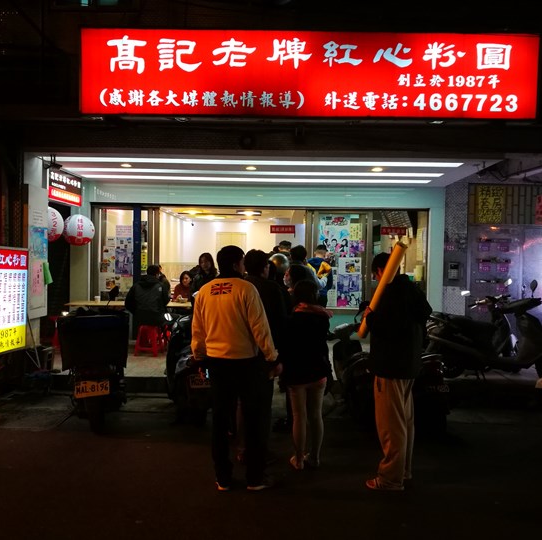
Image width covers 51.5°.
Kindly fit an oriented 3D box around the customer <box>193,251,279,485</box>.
[{"bbox_3d":[-0.249,0.691,4.053,0.570,1.721,0.360,1,0,18],"label":"customer"}]

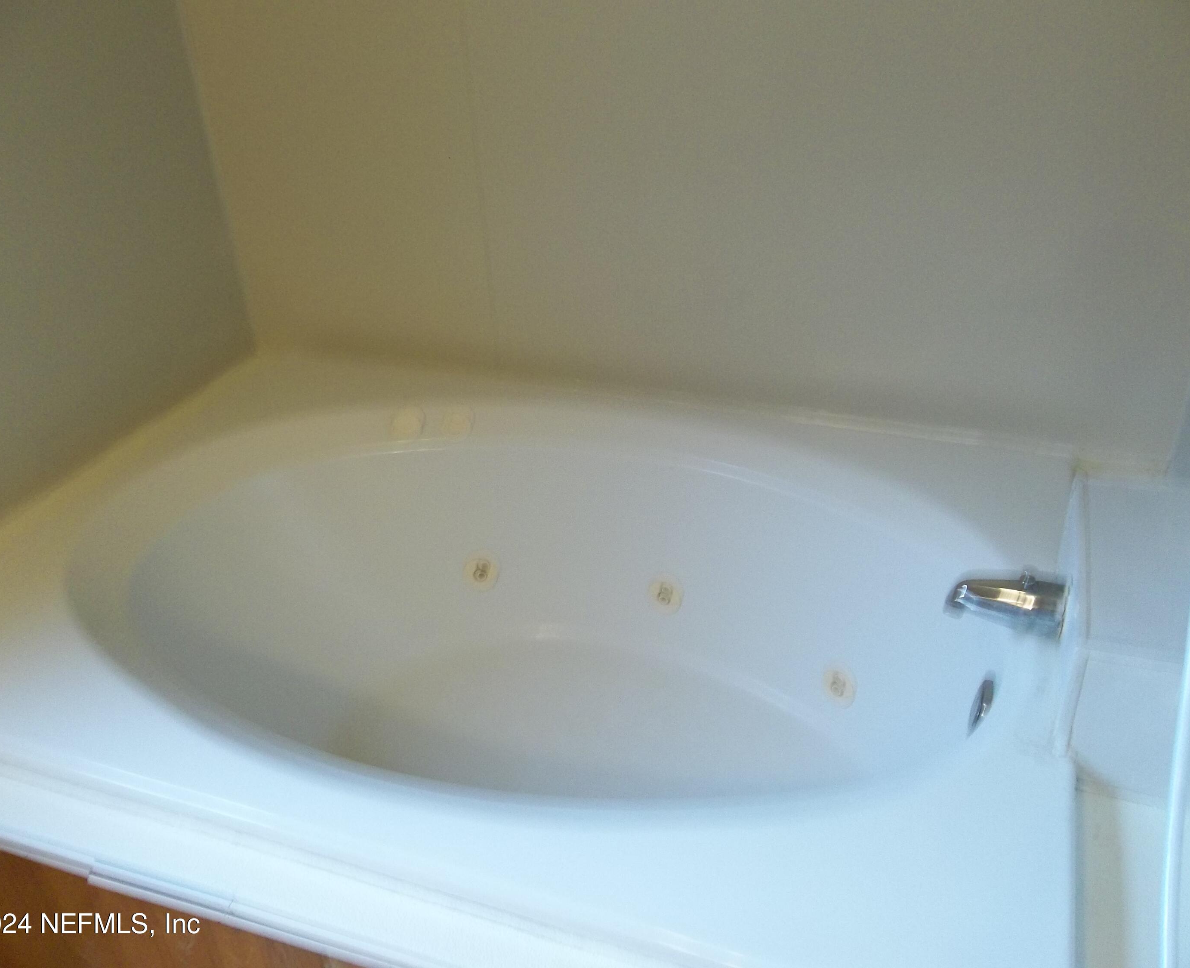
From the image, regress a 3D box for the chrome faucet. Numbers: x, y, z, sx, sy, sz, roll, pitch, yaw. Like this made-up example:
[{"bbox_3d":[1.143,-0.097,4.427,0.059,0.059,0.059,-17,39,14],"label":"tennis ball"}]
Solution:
[{"bbox_3d":[0.507,0.139,1.242,0.135,0.078,0.064,9,34,18],"label":"chrome faucet"}]

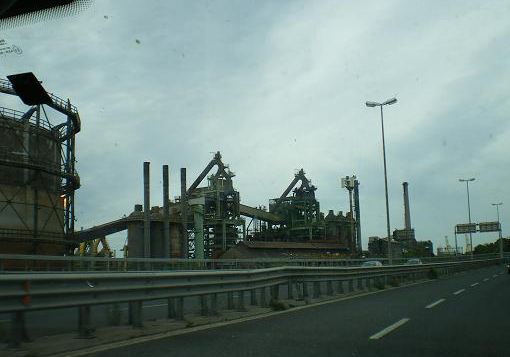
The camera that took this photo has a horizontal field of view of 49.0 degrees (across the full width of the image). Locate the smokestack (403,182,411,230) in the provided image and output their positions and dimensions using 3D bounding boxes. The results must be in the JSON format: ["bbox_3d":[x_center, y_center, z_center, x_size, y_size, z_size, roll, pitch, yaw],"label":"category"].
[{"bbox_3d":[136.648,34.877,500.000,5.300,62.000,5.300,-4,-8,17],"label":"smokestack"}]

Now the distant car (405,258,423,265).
[{"bbox_3d":[19.586,10.589,69.000,1.720,1.470,4.100,-5,-8,27],"label":"distant car"}]

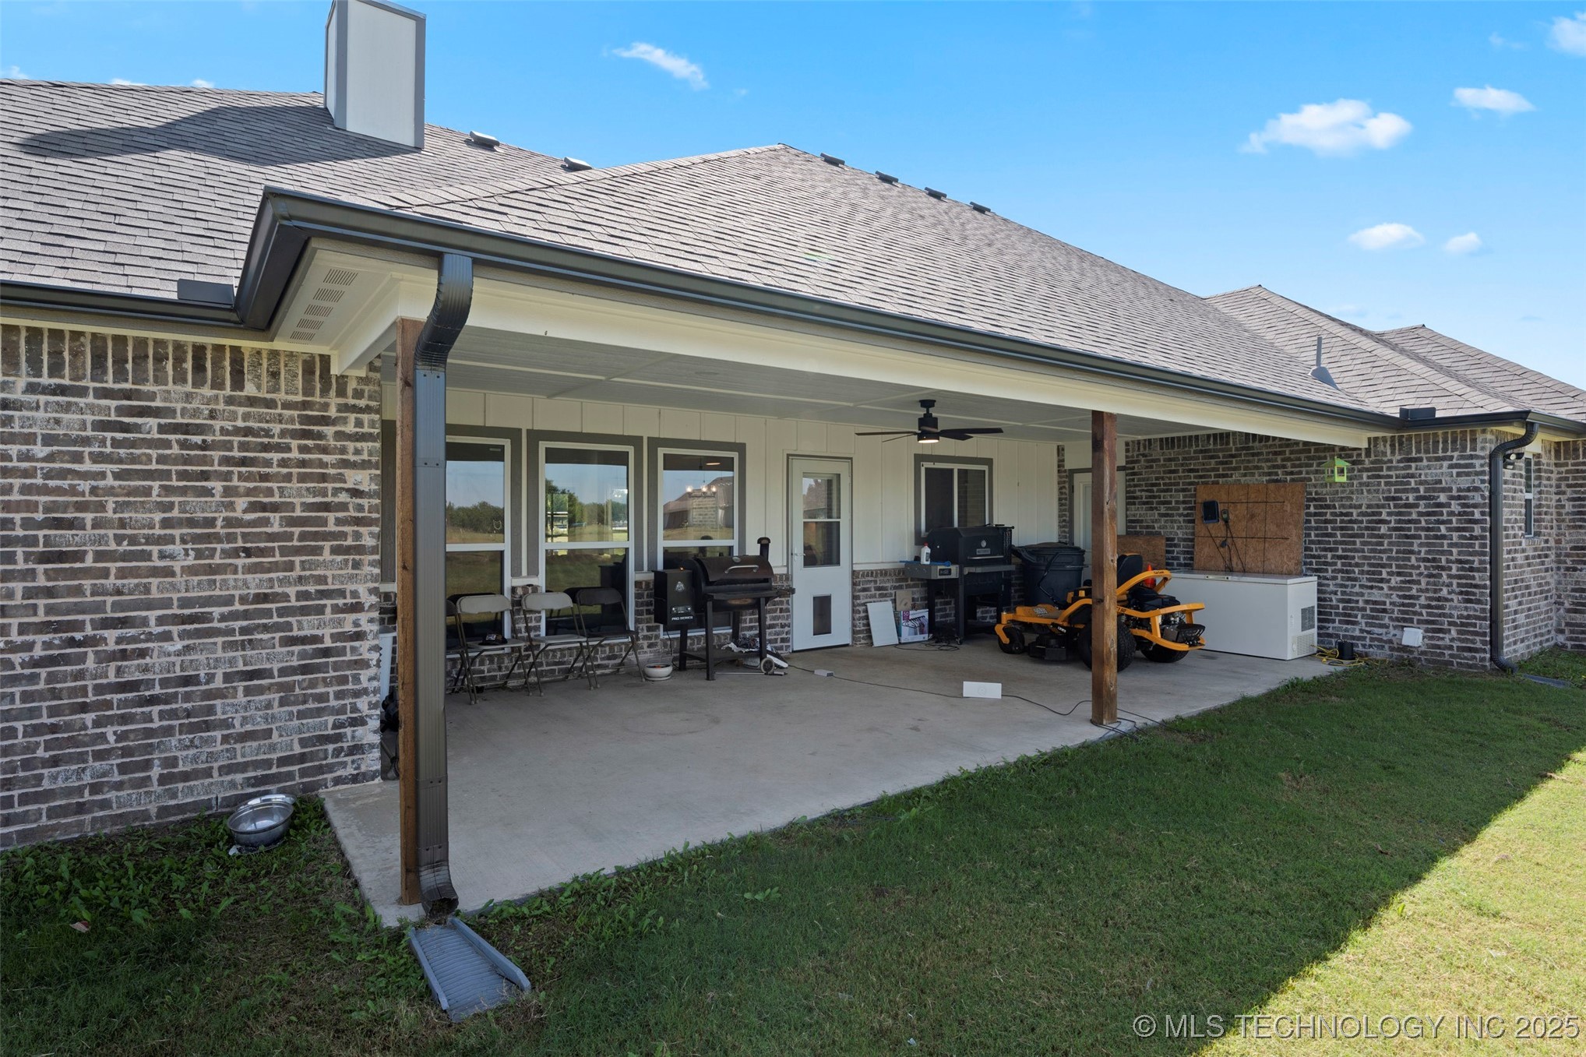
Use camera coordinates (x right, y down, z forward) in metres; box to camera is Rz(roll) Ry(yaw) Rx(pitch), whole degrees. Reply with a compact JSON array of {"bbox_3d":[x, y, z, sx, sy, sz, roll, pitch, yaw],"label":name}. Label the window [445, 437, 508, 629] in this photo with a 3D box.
[{"bbox_3d":[-2.763,0.150,6.488,0.890,1.810,0.090,-1,1,-36],"label":"window"}]

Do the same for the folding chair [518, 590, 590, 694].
[{"bbox_3d":[-2.002,0.947,6.688,0.450,0.800,0.490,-1,1,-36],"label":"folding chair"}]

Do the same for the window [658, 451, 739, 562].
[{"bbox_3d":[-0.929,0.132,7.823,0.890,1.810,0.090,-1,1,-36],"label":"window"}]

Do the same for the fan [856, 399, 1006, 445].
[{"bbox_3d":[1.242,-0.985,7.313,1.340,0.400,1.340,0,1,-35],"label":"fan"}]

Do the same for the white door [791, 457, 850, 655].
[{"bbox_3d":[0.300,0.279,8.732,0.850,2.080,0.080,-1,1,-36],"label":"white door"}]

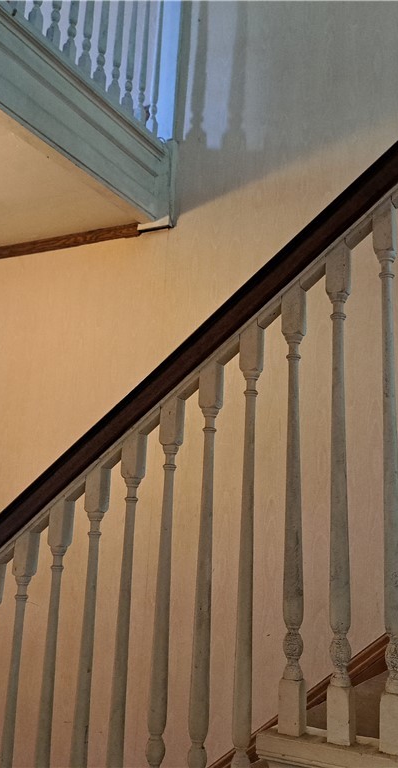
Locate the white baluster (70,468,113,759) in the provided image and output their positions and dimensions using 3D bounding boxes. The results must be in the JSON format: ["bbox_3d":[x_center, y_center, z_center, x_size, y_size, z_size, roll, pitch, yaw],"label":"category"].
[{"bbox_3d":[-0.226,0.599,1.410,0.037,0.864,0.037,-4,-13,28],"label":"white baluster"}]

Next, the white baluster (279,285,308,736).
[{"bbox_3d":[0.169,0.203,1.280,0.037,0.787,0.037,-4,-13,28],"label":"white baluster"}]

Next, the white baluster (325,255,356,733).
[{"bbox_3d":[0.245,0.166,1.246,0.037,0.853,0.037,-4,-13,28],"label":"white baluster"}]

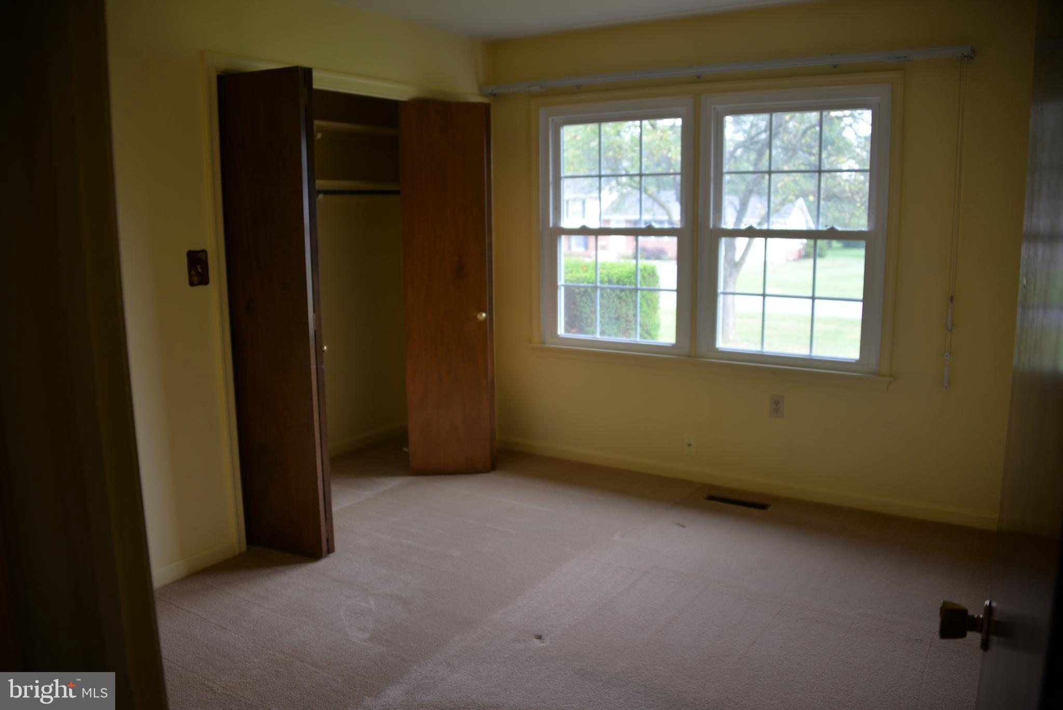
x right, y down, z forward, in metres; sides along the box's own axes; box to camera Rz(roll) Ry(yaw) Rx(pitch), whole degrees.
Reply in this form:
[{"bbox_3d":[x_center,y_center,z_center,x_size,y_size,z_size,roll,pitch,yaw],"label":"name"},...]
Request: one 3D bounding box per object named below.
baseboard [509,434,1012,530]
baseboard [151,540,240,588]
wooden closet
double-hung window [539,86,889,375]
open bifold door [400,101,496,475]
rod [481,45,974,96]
[{"bbox_3d":[0.957,0.658,4.362,2.800,0.075,0.017,6,12,32],"label":"baseboard"},{"bbox_3d":[-1.364,0.849,3.322,0.017,0.070,0.471,6,12,32],"label":"baseboard"},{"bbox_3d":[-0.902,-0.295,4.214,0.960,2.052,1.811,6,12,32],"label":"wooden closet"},{"bbox_3d":[0.851,-0.644,4.220,1.840,1.310,0.100,6,12,32],"label":"double-hung window"},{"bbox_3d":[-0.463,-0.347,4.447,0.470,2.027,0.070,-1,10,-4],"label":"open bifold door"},{"bbox_3d":[0.805,-1.383,4.046,2.520,0.058,0.080,6,12,32],"label":"rod"}]

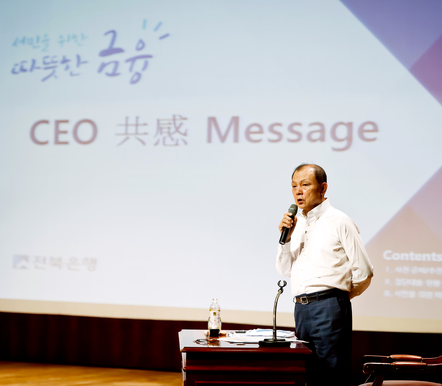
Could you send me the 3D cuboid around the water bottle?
[{"bbox_3d":[-0.031,0.660,10.200,0.066,0.207,0.066,0,0,0],"label":"water bottle"}]

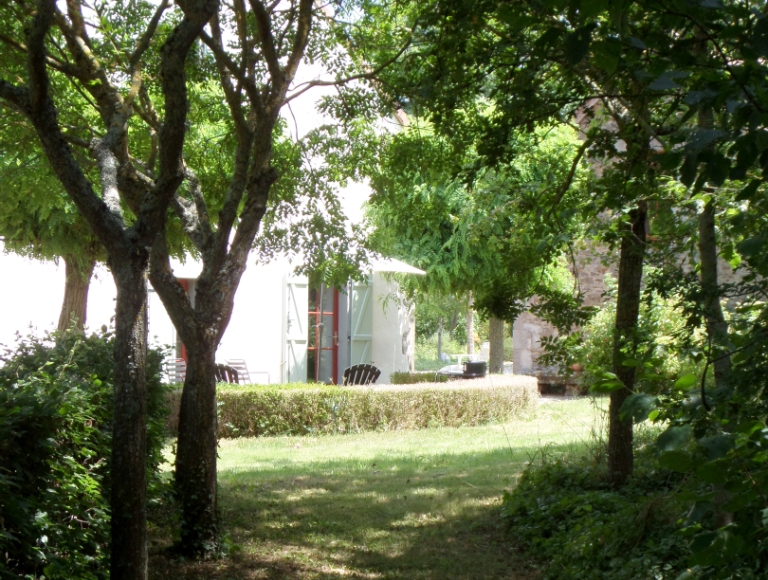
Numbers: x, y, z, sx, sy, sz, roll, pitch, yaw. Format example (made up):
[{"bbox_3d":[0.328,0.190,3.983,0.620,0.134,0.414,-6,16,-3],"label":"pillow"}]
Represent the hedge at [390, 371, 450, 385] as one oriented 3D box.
[{"bbox_3d":[0.660,1.780,38.200,1.200,0.700,0.750,1,-1,0],"label":"hedge"}]

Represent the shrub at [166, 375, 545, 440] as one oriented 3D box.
[{"bbox_3d":[-0.300,1.680,31.500,6.000,0.720,1.600,1,-1,-38],"label":"shrub"}]

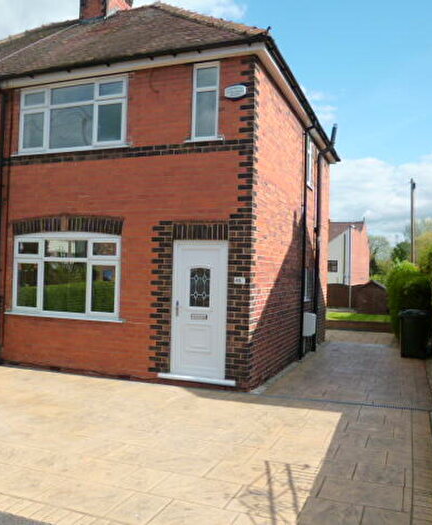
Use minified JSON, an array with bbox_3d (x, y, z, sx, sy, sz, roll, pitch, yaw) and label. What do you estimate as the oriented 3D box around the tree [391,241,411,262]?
[{"bbox_3d":[17.129,0.704,44.951,2.600,5.491,2.600,1,-1,21],"label":"tree"}]

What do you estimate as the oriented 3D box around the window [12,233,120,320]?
[{"bbox_3d":[-2.559,0.195,8.197,2.191,1.410,0.100,1,-1,21],"label":"window"}]

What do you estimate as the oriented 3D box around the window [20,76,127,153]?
[{"bbox_3d":[-2.462,-2.454,8.233,2.191,1.132,0.100,1,-1,21],"label":"window"}]

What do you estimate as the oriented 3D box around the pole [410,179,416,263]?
[{"bbox_3d":[13.686,-1.463,33.921,0.250,8.849,0.250,1,-1,21],"label":"pole"}]

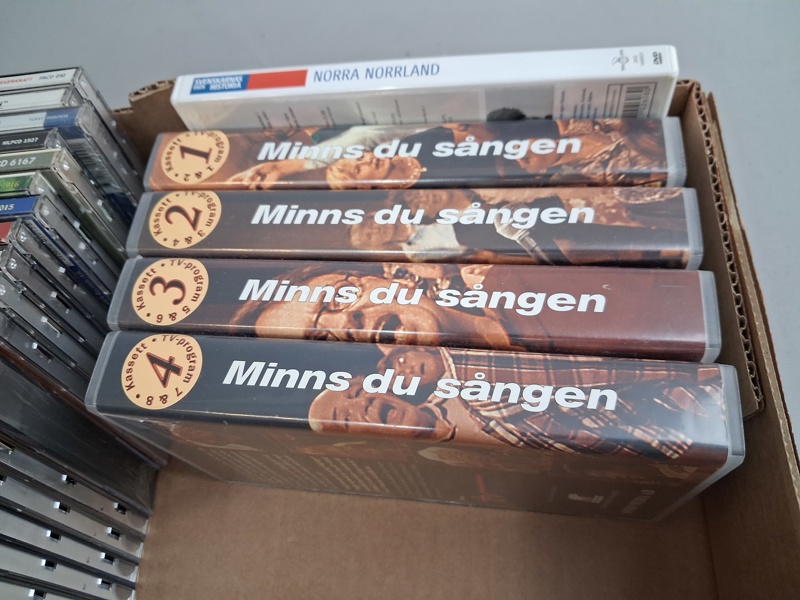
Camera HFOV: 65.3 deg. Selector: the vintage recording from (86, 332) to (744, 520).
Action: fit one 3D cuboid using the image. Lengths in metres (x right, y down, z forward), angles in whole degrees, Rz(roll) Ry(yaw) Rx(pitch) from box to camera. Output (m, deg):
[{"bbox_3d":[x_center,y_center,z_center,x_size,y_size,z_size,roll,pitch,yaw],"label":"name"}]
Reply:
[{"bbox_3d":[0.005,0.055,0.248,0.204,0.123,0.028,2,63,12],"label":"vintage recording"}]

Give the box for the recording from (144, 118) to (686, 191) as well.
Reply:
[{"bbox_3d":[0.008,-0.030,0.291,0.204,0.122,0.029,2,66,10],"label":"recording"}]

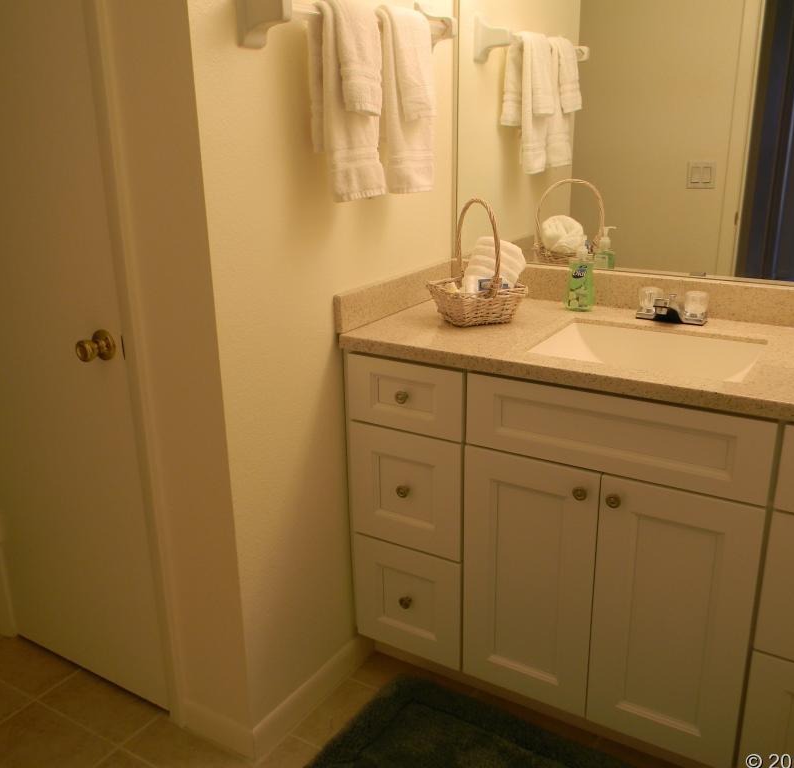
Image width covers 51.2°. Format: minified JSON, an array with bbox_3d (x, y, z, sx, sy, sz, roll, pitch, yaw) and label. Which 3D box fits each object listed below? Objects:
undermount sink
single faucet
[{"bbox_3d":[0.528,0.000,1.762,0.440,0.150,0.330,10,21,31],"label":"undermount sink"},{"bbox_3d":[0.622,-0.175,1.899,0.158,0.076,0.138,10,21,31],"label":"single faucet"}]

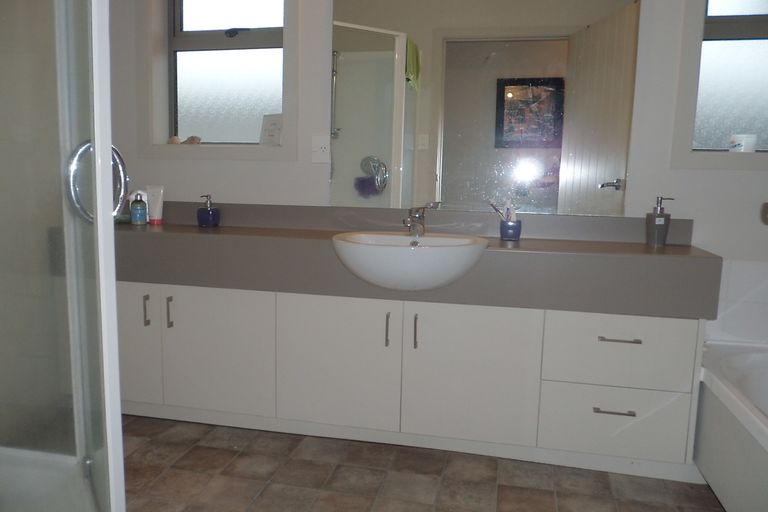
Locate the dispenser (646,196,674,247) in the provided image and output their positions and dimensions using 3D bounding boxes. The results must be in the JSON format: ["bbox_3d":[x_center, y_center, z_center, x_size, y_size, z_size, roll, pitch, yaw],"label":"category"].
[{"bbox_3d":[1.037,-0.127,2.087,0.102,0.185,0.082,3,9,12],"label":"dispenser"}]

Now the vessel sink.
[{"bbox_3d":[0.092,0.031,2.048,0.573,0.183,0.405,3,9,12],"label":"vessel sink"}]

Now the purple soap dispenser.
[{"bbox_3d":[-0.798,-0.204,2.522,0.096,0.146,0.096,3,9,12],"label":"purple soap dispenser"}]

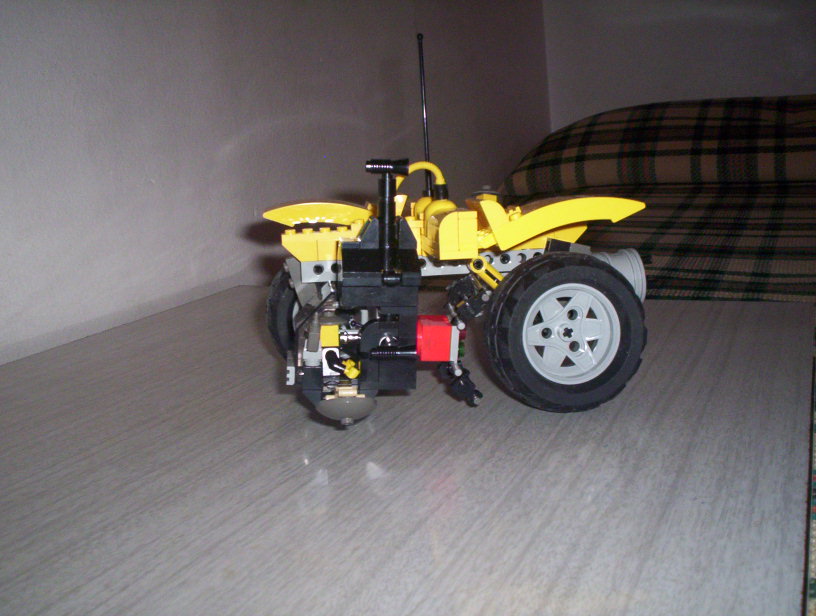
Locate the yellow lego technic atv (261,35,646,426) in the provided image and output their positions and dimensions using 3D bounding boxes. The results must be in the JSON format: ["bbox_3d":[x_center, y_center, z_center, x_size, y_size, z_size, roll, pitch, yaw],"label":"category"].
[{"bbox_3d":[0.025,-0.044,0.427,0.189,0.170,0.151,-5,11,-8],"label":"yellow lego technic atv"}]

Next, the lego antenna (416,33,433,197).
[{"bbox_3d":[0.008,-0.092,0.429,0.005,0.077,0.005,-5,11,-8],"label":"lego antenna"}]

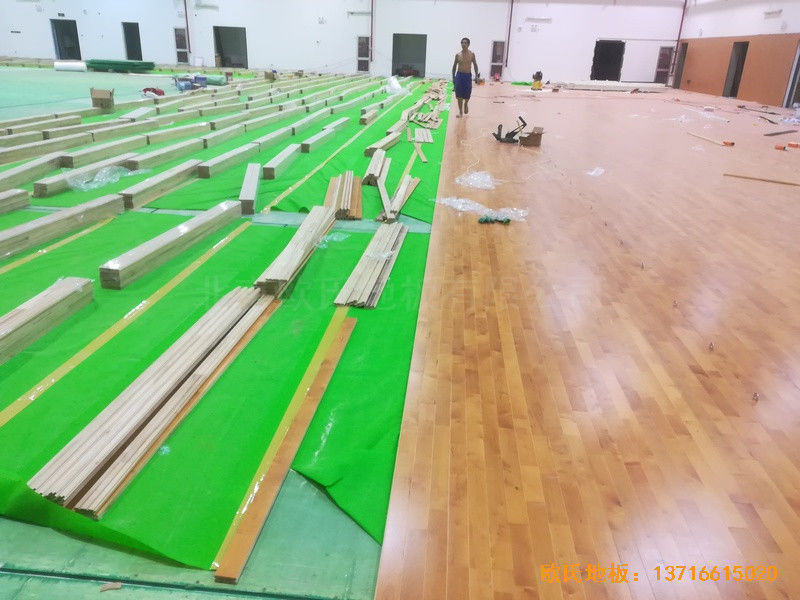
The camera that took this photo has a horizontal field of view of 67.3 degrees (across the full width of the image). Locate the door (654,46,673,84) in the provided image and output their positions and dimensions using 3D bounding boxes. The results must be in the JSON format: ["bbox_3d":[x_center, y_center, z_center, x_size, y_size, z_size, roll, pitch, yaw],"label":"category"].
[{"bbox_3d":[14.812,-12.991,33.591,0.819,2.112,0.100,4,22,4],"label":"door"}]

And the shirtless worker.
[{"bbox_3d":[1.534,-5.181,14.002,0.602,1.680,0.450,4,22,4],"label":"shirtless worker"}]

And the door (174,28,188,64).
[{"bbox_3d":[-13.038,-15.156,35.855,0.720,1.945,0.120,4,22,4],"label":"door"}]

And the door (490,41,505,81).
[{"bbox_3d":[5.596,-13.601,34.244,0.729,2.128,0.100,4,22,4],"label":"door"}]

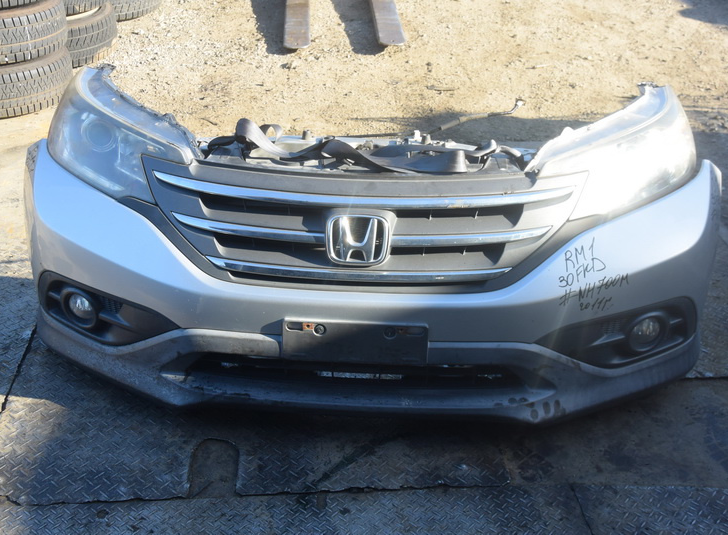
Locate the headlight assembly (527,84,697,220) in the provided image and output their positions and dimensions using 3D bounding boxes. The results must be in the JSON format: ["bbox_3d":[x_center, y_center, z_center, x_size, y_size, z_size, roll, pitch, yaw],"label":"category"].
[{"bbox_3d":[0.589,-0.277,2.192,0.440,0.240,0.480,2,28,2],"label":"headlight assembly"}]

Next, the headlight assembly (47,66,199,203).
[{"bbox_3d":[-0.576,-0.321,2.235,0.440,0.240,0.480,2,28,2],"label":"headlight assembly"}]

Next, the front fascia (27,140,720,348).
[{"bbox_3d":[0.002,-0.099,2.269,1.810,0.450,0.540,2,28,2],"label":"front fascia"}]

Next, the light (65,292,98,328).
[{"bbox_3d":[-0.688,0.099,2.272,0.088,0.088,0.065,2,28,2],"label":"light"}]

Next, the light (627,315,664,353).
[{"bbox_3d":[0.672,0.150,2.222,0.088,0.088,0.065,2,28,2],"label":"light"}]

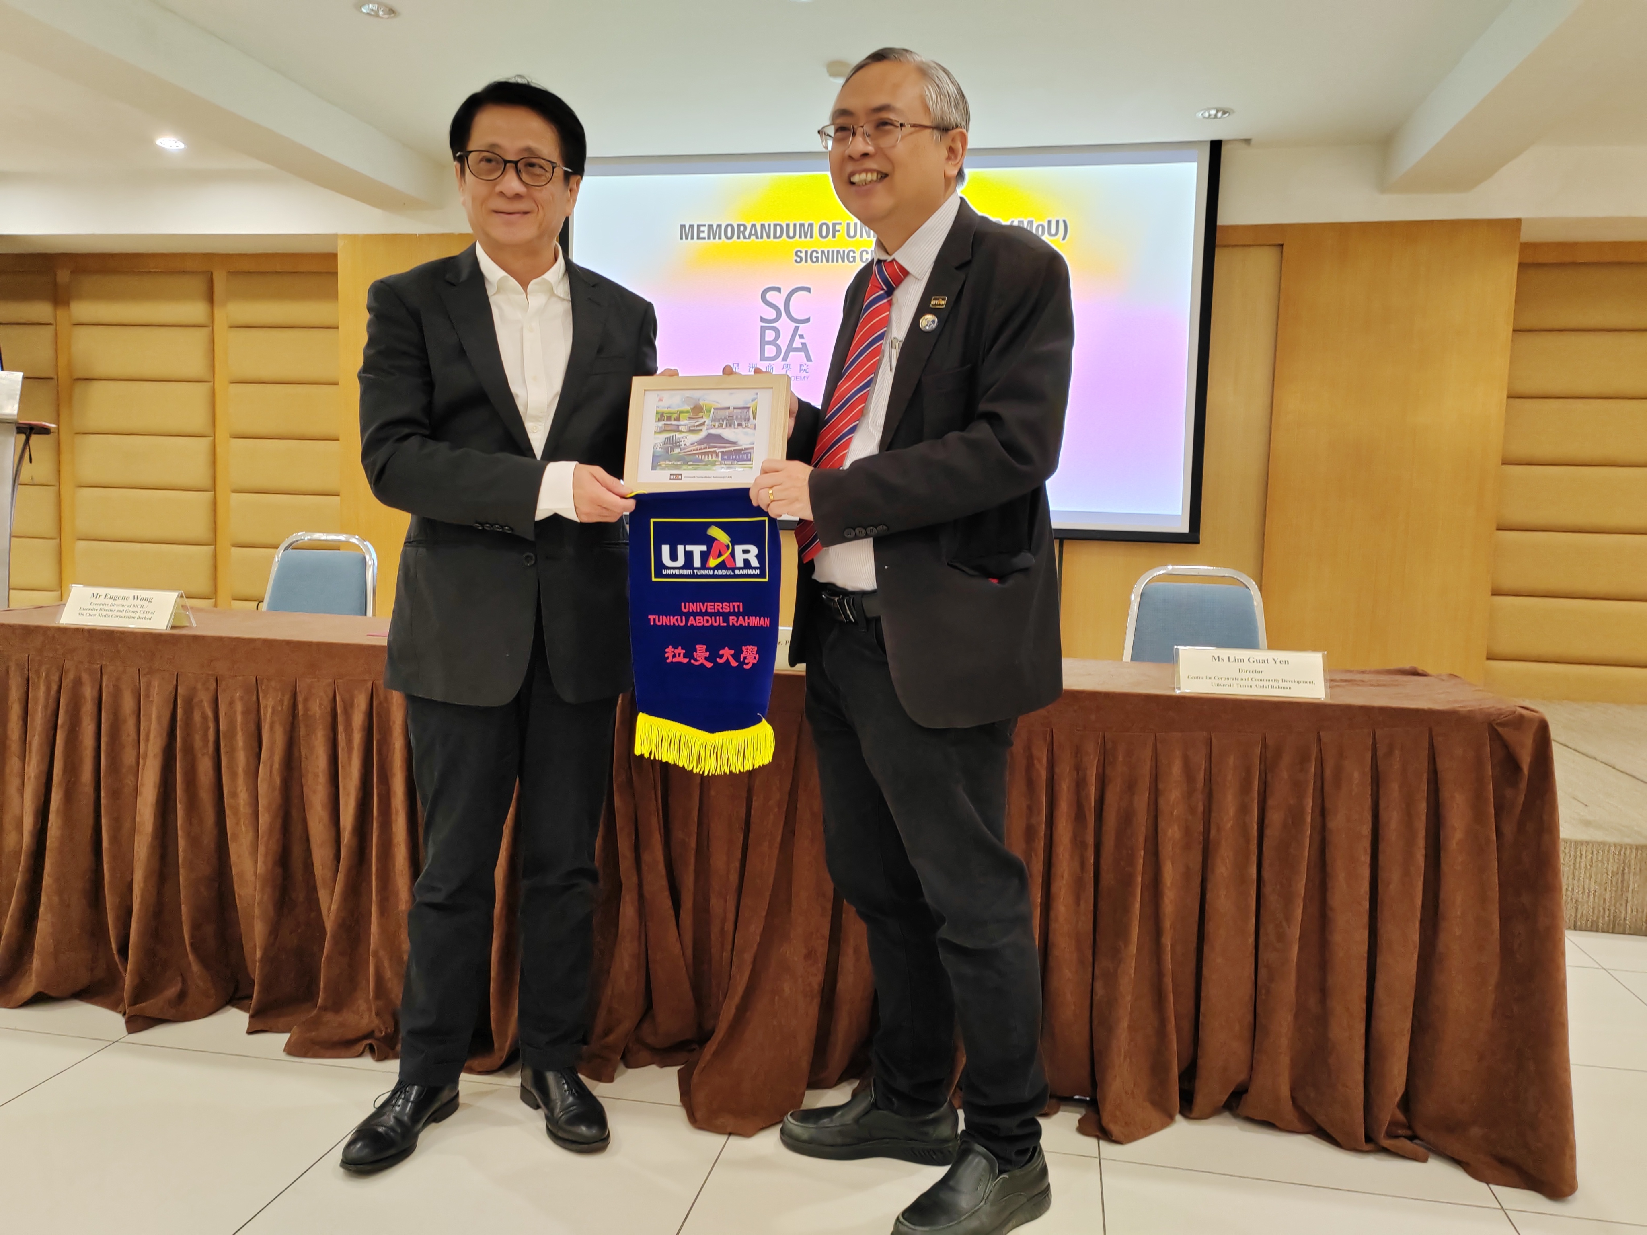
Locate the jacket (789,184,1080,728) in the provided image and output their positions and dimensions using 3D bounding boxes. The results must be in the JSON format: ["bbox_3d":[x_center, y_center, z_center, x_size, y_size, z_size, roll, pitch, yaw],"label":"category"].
[{"bbox_3d":[0.139,-0.217,1.834,0.380,0.730,0.480,-2,6,-34],"label":"jacket"}]

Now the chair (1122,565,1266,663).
[{"bbox_3d":[0.889,0.346,3.058,0.450,0.900,0.560,3,5,10],"label":"chair"}]

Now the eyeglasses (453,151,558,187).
[{"bbox_3d":[-0.450,-0.652,1.873,0.140,0.043,0.140,8,15,-6],"label":"eyeglasses"}]

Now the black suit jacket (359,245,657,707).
[{"bbox_3d":[-0.493,-0.222,1.963,0.460,0.710,0.340,0,5,-17],"label":"black suit jacket"}]

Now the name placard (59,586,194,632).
[{"bbox_3d":[-1.421,-0.021,2.614,0.250,0.077,0.075,3,5,15],"label":"name placard"}]

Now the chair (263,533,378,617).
[{"bbox_3d":[-1.513,0.235,3.501,0.450,0.900,0.560,3,5,10],"label":"chair"}]

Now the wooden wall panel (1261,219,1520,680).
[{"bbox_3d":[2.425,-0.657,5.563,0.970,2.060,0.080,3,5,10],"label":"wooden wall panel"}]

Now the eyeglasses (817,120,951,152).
[{"bbox_3d":[0.090,-0.678,1.836,0.140,0.040,0.140,11,15,37],"label":"eyeglasses"}]

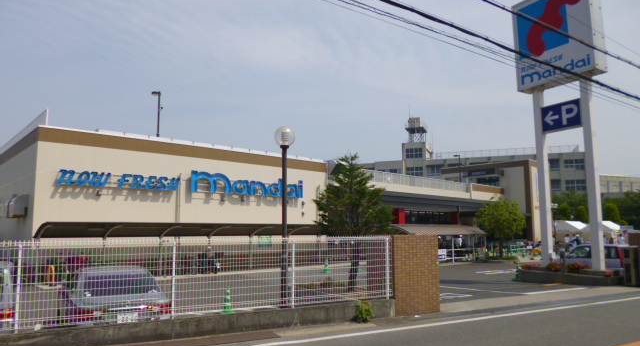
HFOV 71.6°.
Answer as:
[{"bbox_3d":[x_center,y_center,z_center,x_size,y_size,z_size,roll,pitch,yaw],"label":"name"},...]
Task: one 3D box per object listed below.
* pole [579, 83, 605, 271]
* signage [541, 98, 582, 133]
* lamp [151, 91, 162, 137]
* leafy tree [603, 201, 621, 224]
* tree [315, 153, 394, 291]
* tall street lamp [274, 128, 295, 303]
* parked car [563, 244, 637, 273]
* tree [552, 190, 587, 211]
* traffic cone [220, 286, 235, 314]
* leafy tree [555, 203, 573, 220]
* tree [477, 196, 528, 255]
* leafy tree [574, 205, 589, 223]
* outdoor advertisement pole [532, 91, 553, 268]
[{"bbox_3d":[10.142,-0.022,16.529,0.310,7.100,0.310,4,-8,-27],"label":"pole"},{"bbox_3d":[8.441,-1.934,15.418,0.220,0.950,1.410,4,-8,-29],"label":"signage"},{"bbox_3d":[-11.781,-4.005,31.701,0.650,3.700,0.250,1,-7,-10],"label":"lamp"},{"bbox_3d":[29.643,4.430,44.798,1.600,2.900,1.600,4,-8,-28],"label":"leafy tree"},{"bbox_3d":[0.784,1.123,10.396,1.800,3.250,1.800,0,-7,0],"label":"tree"},{"bbox_3d":[-0.731,1.105,9.143,0.440,4.250,0.440,0,-7,0],"label":"tall street lamp"},{"bbox_3d":[13.733,4.184,21.719,1.660,1.530,3.800,3,-7,-22],"label":"parked car"},{"bbox_3d":[27.099,4.876,47.624,4.600,6.230,4.600,0,-7,0],"label":"tree"},{"bbox_3d":[-2.343,3.223,11.342,0.380,0.700,0.380,4,-8,-27],"label":"traffic cone"},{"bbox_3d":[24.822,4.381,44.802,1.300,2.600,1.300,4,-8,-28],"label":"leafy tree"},{"bbox_3d":[12.479,3.730,30.274,3.400,4.050,3.300,4,-8,-28],"label":"tree"},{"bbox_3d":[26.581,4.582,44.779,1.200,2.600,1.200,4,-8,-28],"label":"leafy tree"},{"bbox_3d":[9.198,0.118,18.335,0.310,7.200,0.310,4,-8,-27],"label":"outdoor advertisement pole"}]

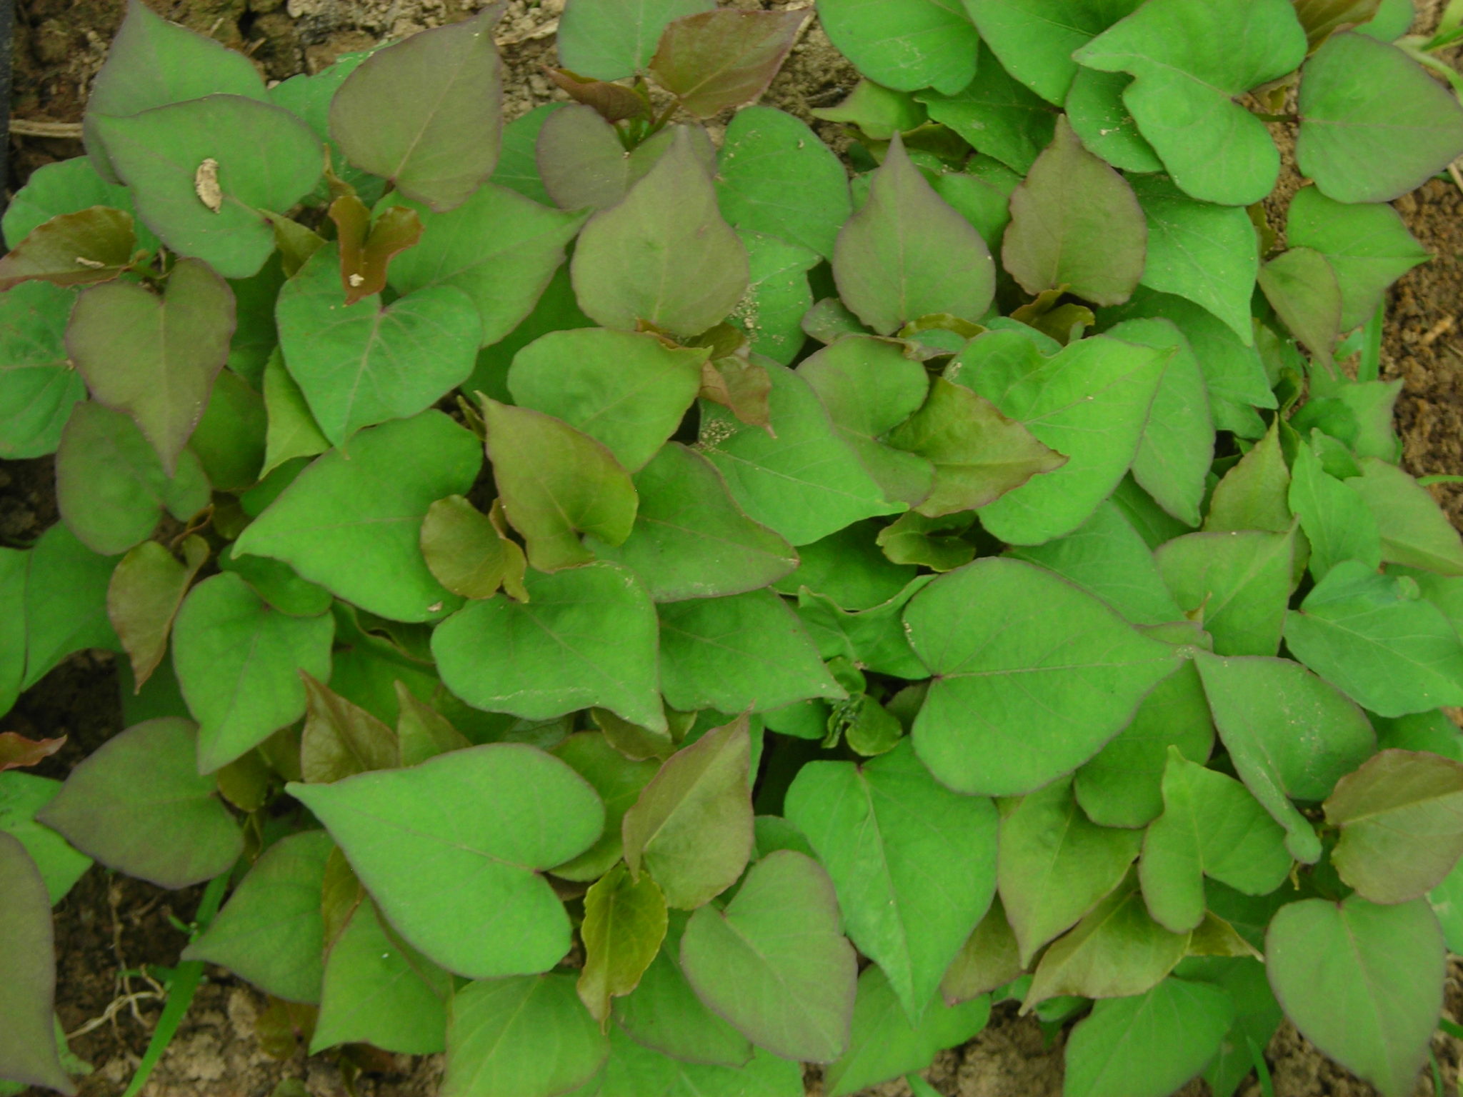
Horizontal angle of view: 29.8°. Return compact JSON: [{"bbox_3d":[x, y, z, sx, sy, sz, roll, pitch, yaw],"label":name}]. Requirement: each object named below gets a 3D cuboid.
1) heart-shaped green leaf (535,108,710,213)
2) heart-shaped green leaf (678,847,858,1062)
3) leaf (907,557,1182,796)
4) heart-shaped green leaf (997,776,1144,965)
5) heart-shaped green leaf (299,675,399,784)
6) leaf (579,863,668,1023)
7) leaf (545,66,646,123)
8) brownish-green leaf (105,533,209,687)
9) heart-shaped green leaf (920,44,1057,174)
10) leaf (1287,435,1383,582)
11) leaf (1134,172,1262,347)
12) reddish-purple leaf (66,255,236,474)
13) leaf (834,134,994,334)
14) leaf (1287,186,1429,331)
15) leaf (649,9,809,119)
[{"bbox_3d":[-0.043,-0.152,1.106,0.073,0.020,0.076,2,57,2],"label":"heart-shaped green leaf"},{"bbox_3d":[0.020,0.130,0.845,0.053,0.018,0.061,-37,78,-9],"label":"heart-shaped green leaf"},{"bbox_3d":[0.100,0.039,0.870,0.092,0.020,0.077,-6,71,-5],"label":"leaf"},{"bbox_3d":[0.105,0.099,0.870,0.044,0.020,0.073,17,72,2],"label":"heart-shaped green leaf"},{"bbox_3d":[-0.139,0.068,0.982,0.038,0.020,0.054,-34,84,-11],"label":"heart-shaped green leaf"},{"bbox_3d":[-0.037,0.134,0.933,0.030,0.020,0.055,11,92,-6],"label":"leaf"},{"bbox_3d":[-0.053,-0.177,1.075,0.045,0.022,0.020,16,41,9],"label":"leaf"},{"bbox_3d":[-0.210,0.023,1.004,0.034,0.025,0.055,17,84,-10],"label":"brownish-green leaf"},{"bbox_3d":[0.107,-0.178,1.121,0.064,0.020,0.058,5,67,8],"label":"heart-shaped green leaf"},{"bbox_3d":[0.221,-0.013,1.006,0.035,0.022,0.065,-20,72,9],"label":"leaf"},{"bbox_3d":[0.179,-0.113,1.064,0.055,0.020,0.079,-31,83,-11],"label":"leaf"},{"bbox_3d":[-0.220,-0.070,1.040,0.064,0.018,0.085,-4,72,1],"label":"reddish-purple leaf"},{"bbox_3d":[0.061,-0.106,0.932,0.054,0.018,0.071,-1,77,0],"label":"leaf"},{"bbox_3d":[0.247,-0.114,1.085,0.059,0.018,0.062,0,66,-9],"label":"leaf"},{"bbox_3d":[-0.001,-0.193,1.084,0.067,0.020,0.045,-33,70,-7],"label":"leaf"}]

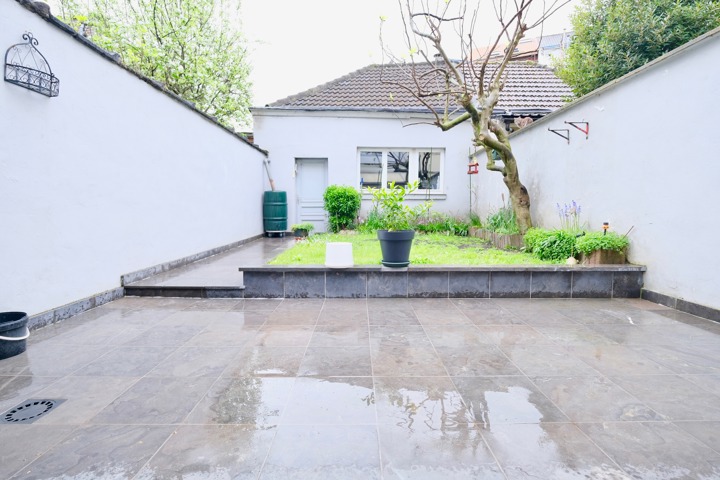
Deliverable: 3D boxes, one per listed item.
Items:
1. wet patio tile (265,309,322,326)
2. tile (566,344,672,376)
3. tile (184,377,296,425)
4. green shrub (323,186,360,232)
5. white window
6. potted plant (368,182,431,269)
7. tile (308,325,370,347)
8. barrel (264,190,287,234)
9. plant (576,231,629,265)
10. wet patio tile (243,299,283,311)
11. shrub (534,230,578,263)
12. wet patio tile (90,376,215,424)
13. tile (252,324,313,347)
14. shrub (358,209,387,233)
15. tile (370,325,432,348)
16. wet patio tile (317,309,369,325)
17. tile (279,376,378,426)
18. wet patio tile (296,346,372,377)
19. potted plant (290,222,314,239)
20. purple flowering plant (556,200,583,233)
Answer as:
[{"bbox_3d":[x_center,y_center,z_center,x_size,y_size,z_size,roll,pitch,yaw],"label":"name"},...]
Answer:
[{"bbox_3d":[-0.600,0.712,3.056,0.447,0.020,0.440,0,6,0],"label":"wet patio tile"},{"bbox_3d":[1.655,0.791,2.218,0.447,0.020,0.440,0,6,0],"label":"tile"},{"bbox_3d":[-0.593,0.836,1.778,0.450,0.020,0.450,0,5,0],"label":"tile"},{"bbox_3d":[-0.472,-0.809,8.922,0.971,1.254,0.971,0,5,0],"label":"green shrub"},{"bbox_3d":[1.146,-1.888,9.388,2.362,1.226,0.100,0,5,0],"label":"white window"},{"bbox_3d":[0.440,-0.177,3.881,0.753,0.982,0.643,0,5,0],"label":"potted plant"},{"bbox_3d":[-0.147,0.753,2.633,0.447,0.020,0.440,0,6,0],"label":"tile"},{"bbox_3d":[-2.270,-0.704,9.080,0.641,1.172,0.641,0,5,0],"label":"barrel"},{"bbox_3d":[2.922,0.079,4.113,0.530,0.377,0.400,0,5,0],"label":"plant"},{"bbox_3d":[-1.053,0.671,3.479,0.447,0.020,0.440,0,6,0],"label":"wet patio tile"},{"bbox_3d":[2.465,0.066,4.296,0.480,0.372,0.400,0,5,0],"label":"shrub"},{"bbox_3d":[-1.054,0.838,1.792,0.454,0.015,0.443,0,5,0],"label":"wet patio tile"},{"bbox_3d":[-0.601,0.757,2.674,0.454,0.015,0.443,0,5,0],"label":"tile"},{"bbox_3d":[0.359,-0.518,9.049,0.798,0.638,0.594,0,5,0],"label":"shrub"},{"bbox_3d":[0.303,0.752,2.636,0.447,0.020,0.440,0,6,0],"label":"tile"},{"bbox_3d":[-0.150,0.711,3.059,0.447,0.020,0.440,0,6,0],"label":"wet patio tile"},{"bbox_3d":[-0.147,0.837,1.793,0.454,0.015,0.443,0,5,0],"label":"tile"},{"bbox_3d":[-0.145,0.797,2.219,0.450,0.020,0.450,0,5,0],"label":"wet patio tile"},{"bbox_3d":[-1.508,-0.264,8.913,0.616,0.373,0.450,0,5,0],"label":"potted plant"},{"bbox_3d":[2.856,-0.296,4.635,0.290,0.484,0.250,0,6,0],"label":"purple flowering plant"}]

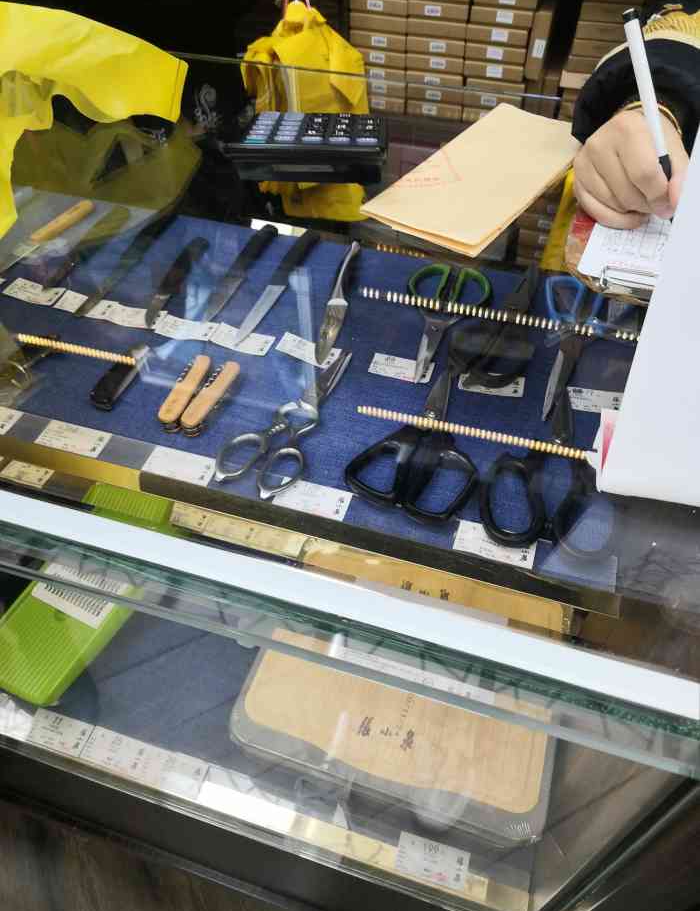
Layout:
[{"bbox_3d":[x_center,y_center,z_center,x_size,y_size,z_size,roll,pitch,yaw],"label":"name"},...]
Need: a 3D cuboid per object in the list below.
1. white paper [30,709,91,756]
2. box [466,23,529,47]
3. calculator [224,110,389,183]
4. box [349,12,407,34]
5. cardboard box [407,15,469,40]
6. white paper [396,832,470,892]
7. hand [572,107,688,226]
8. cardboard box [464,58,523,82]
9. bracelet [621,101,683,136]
[{"bbox_3d":[-0.361,0.346,0.875,0.077,0.002,0.037,13,52,12],"label":"white paper"},{"bbox_3d":[0.299,-0.839,1.343,0.110,0.028,0.200,13,52,12],"label":"box"},{"bbox_3d":[-0.035,-0.263,0.586,0.130,0.026,0.100,4,51,5],"label":"calculator"},{"bbox_3d":[0.085,-0.890,1.388,0.110,0.028,0.200,13,52,12],"label":"box"},{"bbox_3d":[0.191,-0.865,1.365,0.110,0.028,0.200,13,52,12],"label":"cardboard box"},{"bbox_3d":[0.092,0.447,0.775,0.077,0.002,0.037,13,52,12],"label":"white paper"},{"bbox_3d":[0.202,-0.204,0.502,0.088,0.060,0.088,4,51,5],"label":"hand"},{"bbox_3d":[0.303,-0.801,1.389,0.110,0.028,0.200,13,52,12],"label":"cardboard box"},{"bbox_3d":[0.222,-0.239,0.517,0.055,0.060,0.012,26,67,18],"label":"bracelet"}]

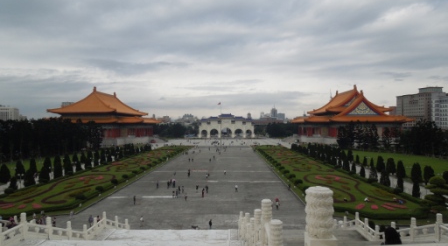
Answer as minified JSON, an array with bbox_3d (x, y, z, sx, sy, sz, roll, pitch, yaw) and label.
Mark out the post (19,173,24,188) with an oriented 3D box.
[{"bbox_3d":[-50.100,14.671,79.500,1.400,4.100,1.000,0,0,1],"label":"post"}]

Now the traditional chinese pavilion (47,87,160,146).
[{"bbox_3d":[-105.400,-6.700,304.000,77.000,48.500,112.000,0,0,1],"label":"traditional chinese pavilion"}]

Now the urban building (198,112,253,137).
[{"bbox_3d":[3.800,3.900,418.000,71.000,31.000,14.000,0,0,1],"label":"urban building"}]

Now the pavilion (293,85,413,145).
[{"bbox_3d":[108.000,-6.900,300.000,77.000,48.500,112.000,0,0,1],"label":"pavilion"}]

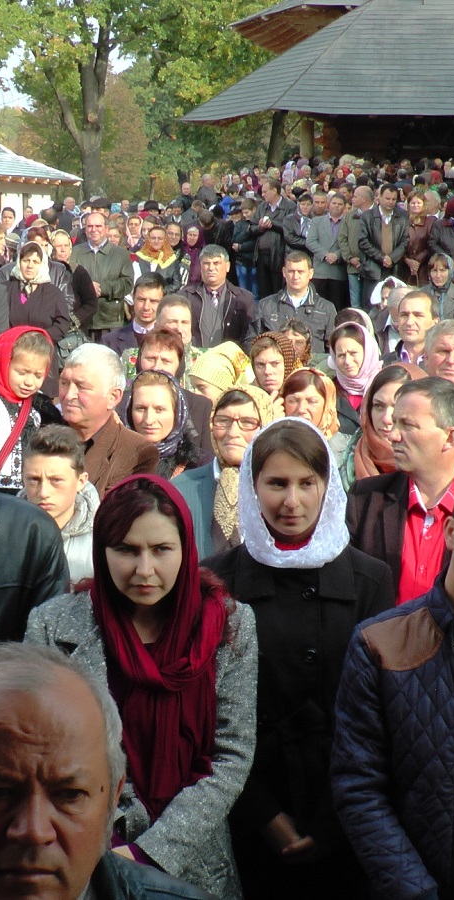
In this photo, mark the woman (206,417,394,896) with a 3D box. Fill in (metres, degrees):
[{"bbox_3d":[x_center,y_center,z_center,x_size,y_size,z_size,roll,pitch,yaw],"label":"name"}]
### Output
[{"bbox_3d":[0.153,0.751,2.854,0.450,1.670,0.310,1,12,3],"label":"woman"}]

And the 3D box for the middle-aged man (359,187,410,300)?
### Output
[{"bbox_3d":[1.596,-1.814,13.082,0.540,1.750,0.340,1,12,4],"label":"middle-aged man"}]

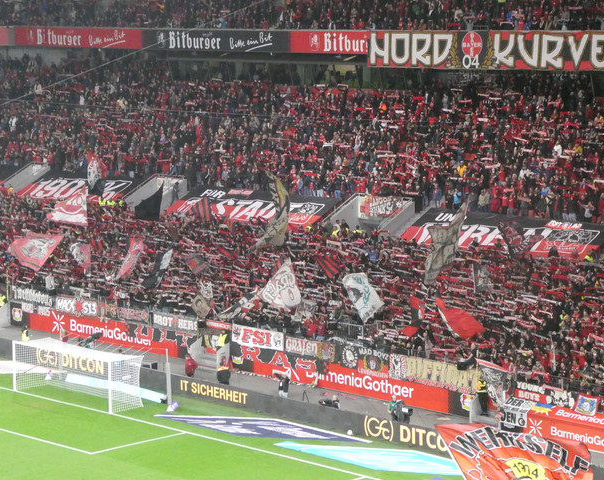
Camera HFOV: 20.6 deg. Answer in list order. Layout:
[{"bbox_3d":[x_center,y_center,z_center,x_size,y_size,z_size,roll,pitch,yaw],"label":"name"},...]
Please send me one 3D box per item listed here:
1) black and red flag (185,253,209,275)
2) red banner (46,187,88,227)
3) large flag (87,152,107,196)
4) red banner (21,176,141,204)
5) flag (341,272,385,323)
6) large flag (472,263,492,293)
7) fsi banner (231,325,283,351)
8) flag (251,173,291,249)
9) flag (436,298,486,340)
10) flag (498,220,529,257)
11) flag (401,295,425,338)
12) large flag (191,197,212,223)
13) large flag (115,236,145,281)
[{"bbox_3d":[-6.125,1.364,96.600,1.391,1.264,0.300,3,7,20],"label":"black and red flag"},{"bbox_3d":[-15.502,-2.281,110.000,2.800,2.750,0.450,1,7,5],"label":"red banner"},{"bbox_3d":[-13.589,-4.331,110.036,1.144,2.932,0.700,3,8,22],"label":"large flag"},{"bbox_3d":[-15.649,-3.705,117.589,11.200,0.250,3.695,7,40,44],"label":"red banner"},{"bbox_3d":[3.171,2.965,85.800,2.200,2.550,0.450,2,7,13],"label":"flag"},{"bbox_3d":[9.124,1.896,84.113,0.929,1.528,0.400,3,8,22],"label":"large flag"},{"bbox_3d":[-2.355,5.217,88.850,3.903,0.942,0.080,7,10,43],"label":"fsi banner"},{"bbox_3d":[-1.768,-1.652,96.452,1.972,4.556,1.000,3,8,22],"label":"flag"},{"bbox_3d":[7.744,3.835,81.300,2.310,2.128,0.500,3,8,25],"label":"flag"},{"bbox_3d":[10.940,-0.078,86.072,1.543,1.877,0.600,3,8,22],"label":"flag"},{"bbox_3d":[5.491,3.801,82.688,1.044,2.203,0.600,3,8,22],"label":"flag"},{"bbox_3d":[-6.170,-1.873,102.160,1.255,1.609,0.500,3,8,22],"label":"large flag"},{"bbox_3d":[-10.294,1.104,99.300,1.800,2.600,0.450,1,7,6],"label":"large flag"}]

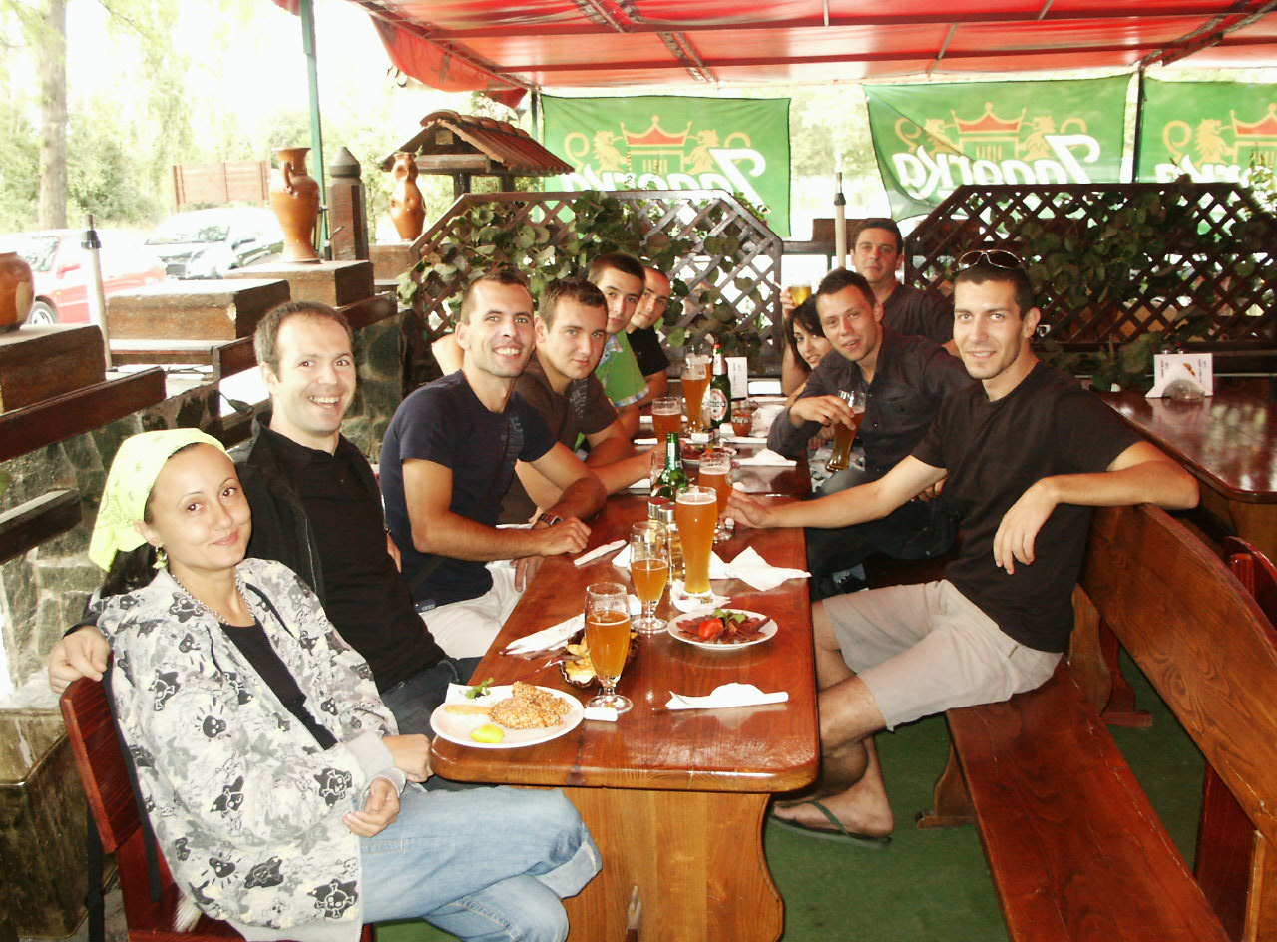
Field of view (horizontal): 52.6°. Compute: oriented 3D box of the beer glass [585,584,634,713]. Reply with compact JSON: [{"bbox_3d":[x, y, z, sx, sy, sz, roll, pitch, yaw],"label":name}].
[{"bbox_3d":[-0.050,0.286,2.097,0.077,0.198,0.077,0,12,6],"label":"beer glass"}]

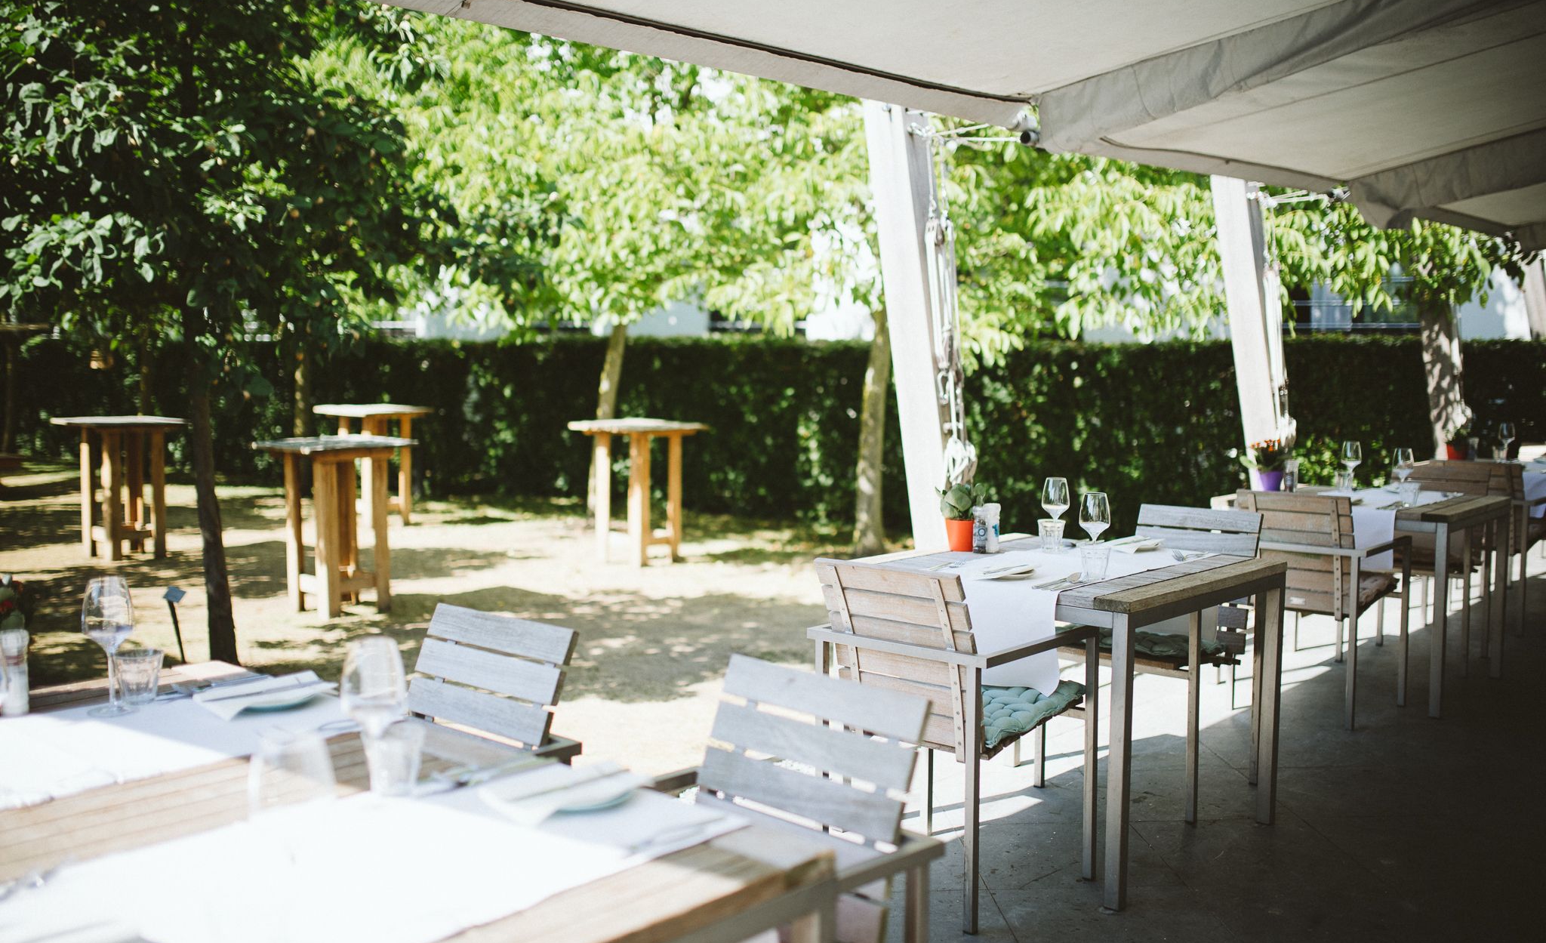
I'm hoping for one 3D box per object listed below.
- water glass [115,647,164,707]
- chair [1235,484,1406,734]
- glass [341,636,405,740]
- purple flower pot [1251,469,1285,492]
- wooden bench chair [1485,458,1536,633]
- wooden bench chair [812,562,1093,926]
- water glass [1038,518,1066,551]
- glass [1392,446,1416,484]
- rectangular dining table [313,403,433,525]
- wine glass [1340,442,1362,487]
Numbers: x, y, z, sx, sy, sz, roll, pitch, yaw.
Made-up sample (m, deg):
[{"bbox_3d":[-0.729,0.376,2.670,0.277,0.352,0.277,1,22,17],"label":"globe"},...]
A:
[{"bbox_3d":[-1.041,0.337,2.469,0.079,0.087,0.079,5,7,41],"label":"water glass"},{"bbox_3d":[2.051,0.481,5.639,0.520,0.830,0.590,5,7,40],"label":"chair"},{"bbox_3d":[-0.512,0.322,1.946,0.083,0.216,0.083,5,7,41],"label":"glass"},{"bbox_3d":[2.058,0.044,6.217,0.115,0.100,0.115,1,5,0],"label":"purple flower pot"},{"bbox_3d":[3.477,0.341,7.355,0.537,0.828,0.563,5,7,40],"label":"wooden bench chair"},{"bbox_3d":[0.448,0.619,3.764,0.537,0.828,0.563,5,7,43],"label":"wooden bench chair"},{"bbox_3d":[0.823,0.190,4.423,0.083,0.088,0.083,1,5,0],"label":"water glass"},{"bbox_3d":[2.509,0.017,5.969,0.085,0.208,0.085,5,7,40],"label":"glass"},{"bbox_3d":[-3.787,-0.035,14.298,0.785,1.100,0.785,5,7,41],"label":"rectangular dining table"},{"bbox_3d":[2.493,-0.026,6.471,0.085,0.206,0.085,5,7,40],"label":"wine glass"}]

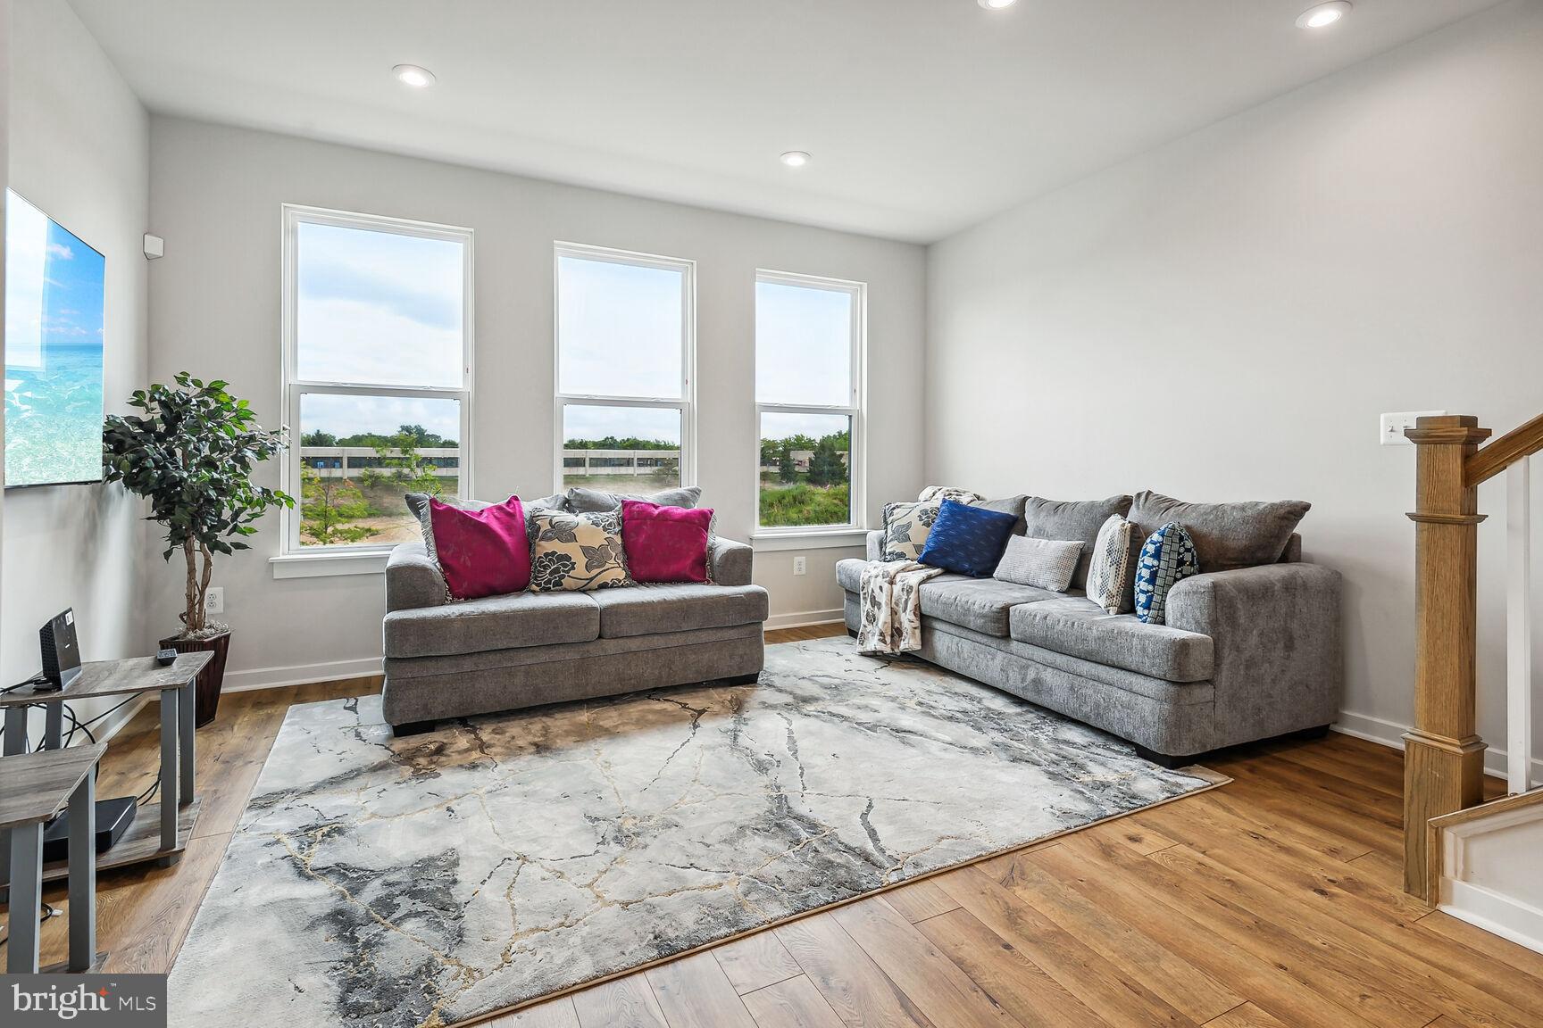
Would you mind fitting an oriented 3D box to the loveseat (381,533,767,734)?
[{"bbox_3d":[-1.001,0.448,3.546,1.710,0.830,0.960,-1,4,-27],"label":"loveseat"}]

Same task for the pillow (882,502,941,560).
[{"bbox_3d":[0.918,0.118,4.413,0.460,0.420,0.160,-1,-11,-19],"label":"pillow"}]

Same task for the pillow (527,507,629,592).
[{"bbox_3d":[-0.963,0.163,3.491,0.470,0.430,0.160,-1,-18,-27],"label":"pillow"}]

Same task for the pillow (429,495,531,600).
[{"bbox_3d":[-1.368,0.145,3.259,0.460,0.470,0.160,-2,-16,-32],"label":"pillow"}]

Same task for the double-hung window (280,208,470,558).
[{"bbox_3d":[-2.029,-0.665,3.598,0.850,1.710,0.100,-1,4,-27],"label":"double-hung window"}]

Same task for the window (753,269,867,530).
[{"bbox_3d":[0.271,-0.741,4.779,0.877,1.755,0.100,-1,4,-27],"label":"window"}]

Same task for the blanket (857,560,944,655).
[{"bbox_3d":[0.833,0.545,4.041,0.410,0.480,0.570,-1,4,-27],"label":"blanket"}]

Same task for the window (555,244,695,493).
[{"bbox_3d":[-0.884,-0.704,4.186,0.855,1.730,0.100,-1,4,-27],"label":"window"}]

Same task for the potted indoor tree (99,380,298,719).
[{"bbox_3d":[-2.408,0.147,2.954,0.610,1.487,0.610,-1,4,-27],"label":"potted indoor tree"}]

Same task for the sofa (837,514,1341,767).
[{"bbox_3d":[1.399,0.451,3.701,0.990,0.830,2.340,-1,4,-27],"label":"sofa"}]

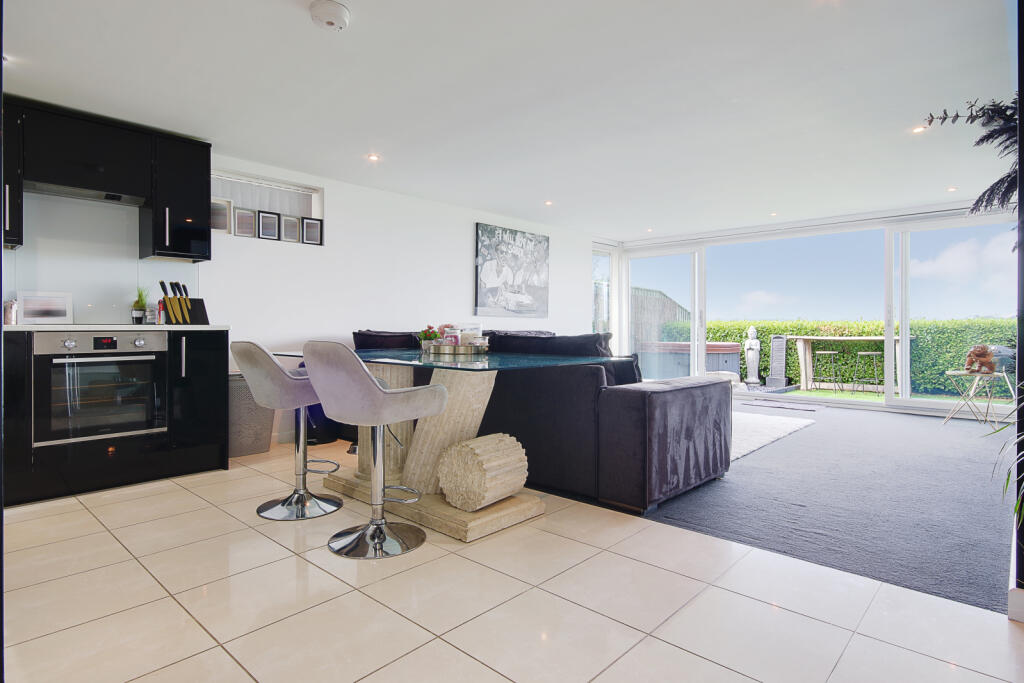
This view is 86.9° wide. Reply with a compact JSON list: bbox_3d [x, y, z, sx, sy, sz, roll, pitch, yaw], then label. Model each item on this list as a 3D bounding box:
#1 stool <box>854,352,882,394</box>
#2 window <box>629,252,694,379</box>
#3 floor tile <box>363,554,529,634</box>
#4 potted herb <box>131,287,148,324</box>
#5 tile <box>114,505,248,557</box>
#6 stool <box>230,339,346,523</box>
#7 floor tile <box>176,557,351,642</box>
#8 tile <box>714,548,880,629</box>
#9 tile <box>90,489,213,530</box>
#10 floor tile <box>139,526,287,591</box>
[{"bbox_3d":[5.932,0.521,8.921,0.430,0.700,0.430,1,2,43],"label":"stool"},{"bbox_3d":[2.076,-0.288,7.530,1.030,1.900,0.070,1,2,43],"label":"window"},{"bbox_3d":[-0.232,0.877,1.910,0.443,0.010,0.443,1,2,42],"label":"floor tile"},{"bbox_3d":[-2.384,-0.224,3.460,0.100,0.250,0.100,1,2,42],"label":"potted herb"},{"bbox_3d":[-1.467,0.838,2.402,0.433,0.010,0.427,1,2,43],"label":"tile"},{"bbox_3d":[-1.115,0.423,2.779,0.480,0.860,0.470,-1,2,-43],"label":"stool"},{"bbox_3d":[-0.857,0.877,1.878,0.443,0.010,0.443,1,2,42],"label":"floor tile"},{"bbox_3d":[0.980,0.843,1.865,0.433,0.010,0.388,1,2,43],"label":"tile"},{"bbox_3d":[-1.786,0.832,2.695,0.433,0.010,0.427,1,2,43],"label":"tile"},{"bbox_3d":[-1.184,0.870,2.176,0.443,0.010,0.443,1,2,42],"label":"floor tile"}]

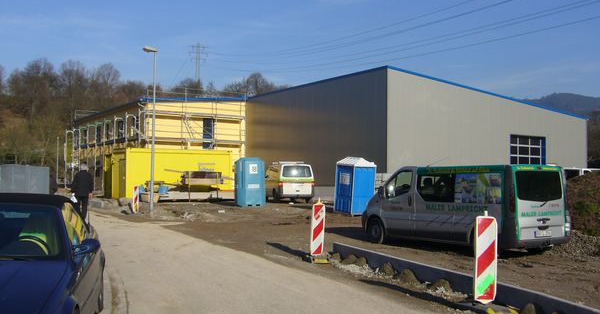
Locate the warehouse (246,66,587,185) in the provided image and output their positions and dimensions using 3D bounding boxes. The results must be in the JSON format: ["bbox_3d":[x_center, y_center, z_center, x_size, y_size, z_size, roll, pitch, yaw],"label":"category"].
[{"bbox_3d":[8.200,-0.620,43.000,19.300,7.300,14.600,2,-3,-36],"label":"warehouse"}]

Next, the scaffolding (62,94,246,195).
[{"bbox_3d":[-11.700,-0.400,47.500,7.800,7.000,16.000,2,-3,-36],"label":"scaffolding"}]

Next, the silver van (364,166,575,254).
[{"bbox_3d":[3.790,1.260,15.250,1.930,1.980,5.100,2,-3,-36],"label":"silver van"}]

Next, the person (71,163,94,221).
[{"bbox_3d":[-6.500,1.075,18.200,0.620,1.770,0.450,1,-2,-12],"label":"person"}]

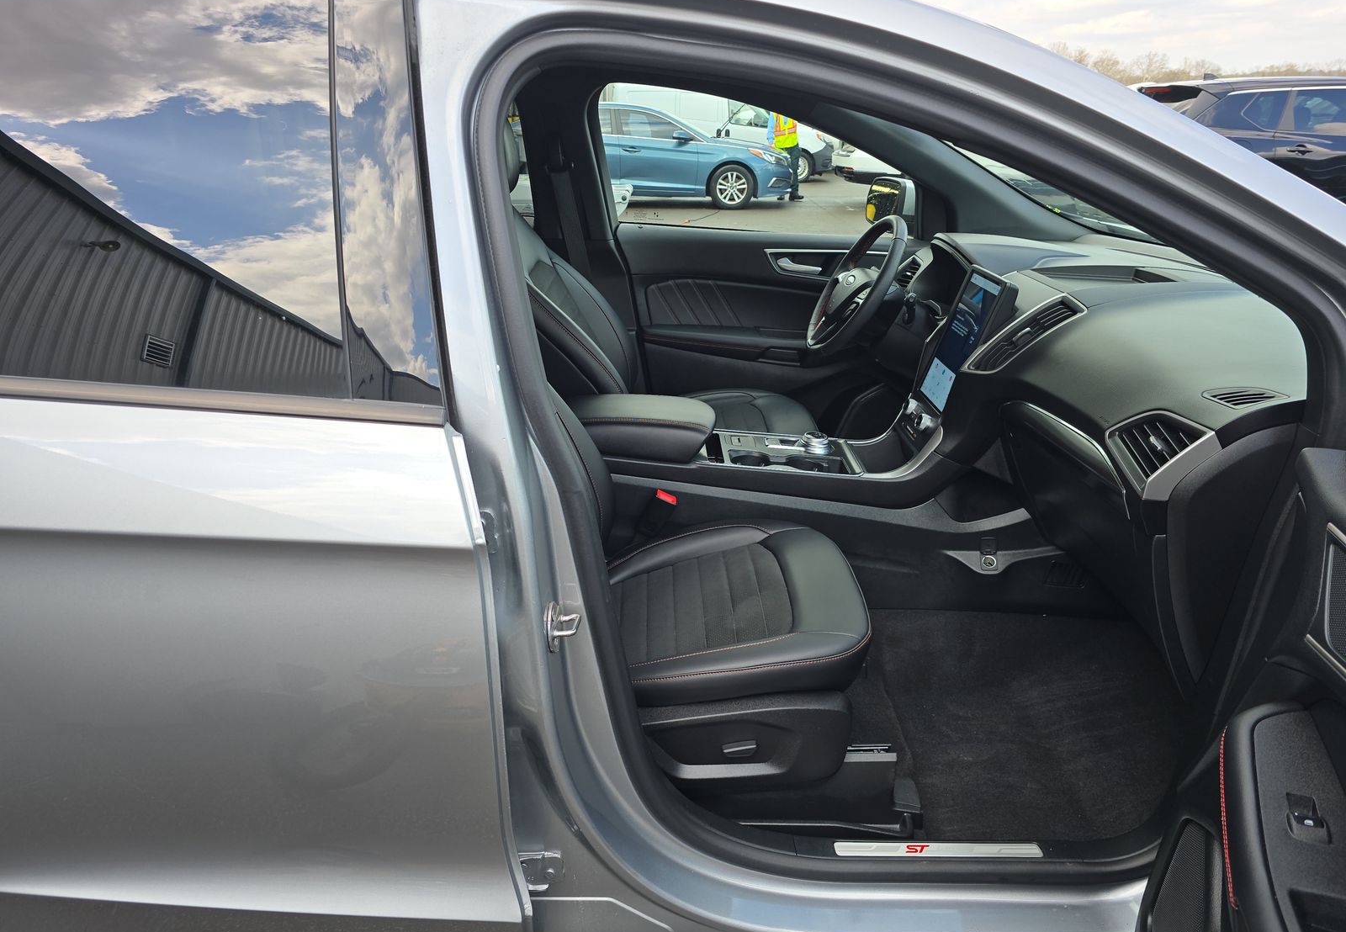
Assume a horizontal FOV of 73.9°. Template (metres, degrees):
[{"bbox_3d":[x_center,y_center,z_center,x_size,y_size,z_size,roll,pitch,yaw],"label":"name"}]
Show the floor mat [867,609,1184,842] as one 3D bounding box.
[{"bbox_3d":[0.643,0.451,1.633,0.510,0.080,0.520,0,22,0],"label":"floor mat"}]

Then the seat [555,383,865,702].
[{"bbox_3d":[-0.077,-0.055,1.471,0.830,0.920,0.530,0,22,0],"label":"seat"}]

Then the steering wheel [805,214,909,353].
[{"bbox_3d":[0.458,-0.429,2.155,0.110,0.370,0.370,30,19,-12],"label":"steering wheel"}]

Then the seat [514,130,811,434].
[{"bbox_3d":[-0.076,-0.350,2.161,0.845,0.930,0.530,0,22,0],"label":"seat"}]

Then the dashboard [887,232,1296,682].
[{"bbox_3d":[0.815,-0.184,1.831,0.620,0.490,1.420,0,22,0],"label":"dashboard"}]

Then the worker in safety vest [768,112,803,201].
[{"bbox_3d":[1.905,-5.264,14.671,0.530,1.750,0.380,-12,25,-27],"label":"worker in safety vest"}]

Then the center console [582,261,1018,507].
[{"bbox_3d":[0.165,-0.155,1.837,0.920,0.470,0.280,0,22,0],"label":"center console"}]

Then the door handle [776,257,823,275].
[{"bbox_3d":[0.345,-0.548,2.446,0.135,0.050,0.040,0,22,0],"label":"door handle"}]

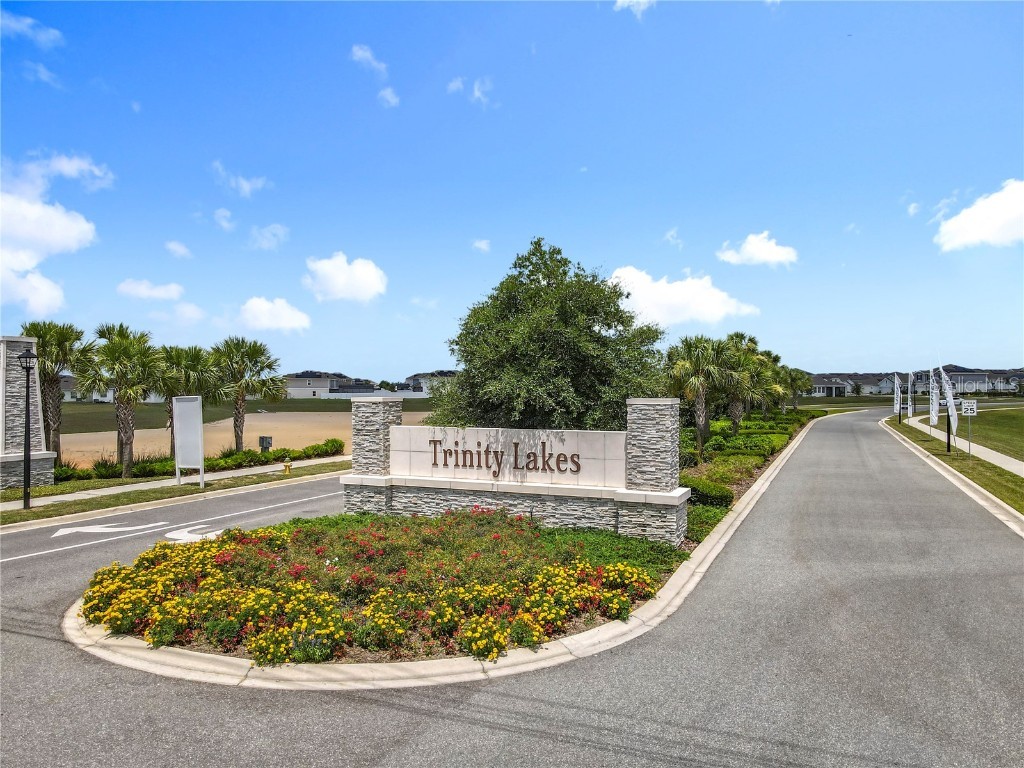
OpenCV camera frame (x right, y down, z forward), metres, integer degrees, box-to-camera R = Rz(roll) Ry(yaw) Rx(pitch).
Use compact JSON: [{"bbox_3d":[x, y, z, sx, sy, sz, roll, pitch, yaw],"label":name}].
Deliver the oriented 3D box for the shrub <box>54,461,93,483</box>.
[{"bbox_3d":[-16.490,3.272,26.700,1.250,0.800,1.100,0,0,24],"label":"shrub"}]

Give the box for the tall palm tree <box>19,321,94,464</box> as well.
[{"bbox_3d":[-19.600,0.570,30.600,3.100,6.600,3.100,0,0,0],"label":"tall palm tree"}]

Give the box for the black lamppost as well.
[{"bbox_3d":[-14.140,1.306,20.700,0.440,4.650,0.440,0,0,24],"label":"black lamppost"}]

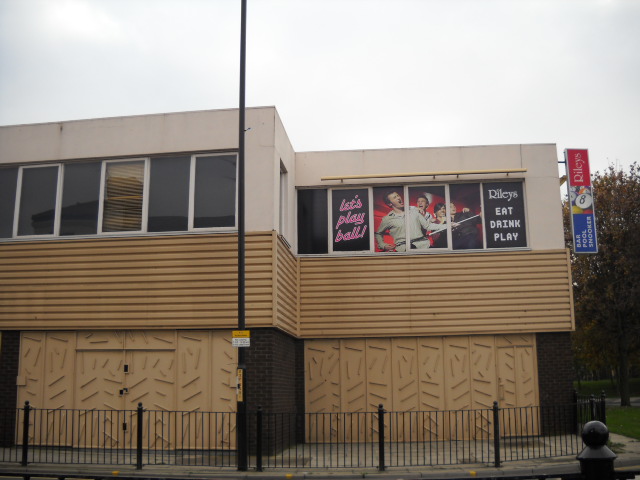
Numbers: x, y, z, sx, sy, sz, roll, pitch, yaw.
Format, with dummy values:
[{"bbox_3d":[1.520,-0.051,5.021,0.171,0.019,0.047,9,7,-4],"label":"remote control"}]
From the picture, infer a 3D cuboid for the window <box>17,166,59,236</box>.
[{"bbox_3d":[-5.940,-0.810,14.785,0.865,1.518,0.100,-2,-12,6],"label":"window"}]

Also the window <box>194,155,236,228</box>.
[{"bbox_3d":[-2.141,-0.986,14.327,0.875,1.538,0.100,-2,-12,6],"label":"window"}]

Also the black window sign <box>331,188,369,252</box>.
[{"bbox_3d":[0.782,-0.529,17.982,0.946,1.654,0.100,-2,-12,7],"label":"black window sign"}]

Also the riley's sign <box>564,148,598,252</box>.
[{"bbox_3d":[6.595,-0.969,17.780,0.551,2.710,0.200,-1,-12,4],"label":"riley's sign"}]

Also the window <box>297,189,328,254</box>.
[{"bbox_3d":[-0.170,-0.450,17.076,0.735,1.638,0.100,-2,-12,6],"label":"window"}]

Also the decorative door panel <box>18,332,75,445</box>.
[{"bbox_3d":[-5.704,3.080,14.667,1.240,2.288,0.100,-2,-12,7],"label":"decorative door panel"}]

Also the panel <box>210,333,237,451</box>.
[{"bbox_3d":[-1.918,3.037,14.215,0.590,2.324,0.100,-2,-12,7],"label":"panel"}]

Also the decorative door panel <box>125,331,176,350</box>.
[{"bbox_3d":[-3.535,2.109,14.612,1.104,0.380,0.100,-2,-12,7],"label":"decorative door panel"}]

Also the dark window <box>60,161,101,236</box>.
[{"bbox_3d":[-5.273,-0.917,15.474,0.916,1.656,0.100,-2,-12,7],"label":"dark window"}]

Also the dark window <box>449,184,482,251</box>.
[{"bbox_3d":[3.484,-0.550,16.700,0.721,1.633,0.100,-2,-12,6],"label":"dark window"}]

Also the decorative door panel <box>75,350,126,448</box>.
[{"bbox_3d":[-4.322,3.130,13.788,1.081,1.935,0.080,-2,-12,6],"label":"decorative door panel"}]

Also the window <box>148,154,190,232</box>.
[{"bbox_3d":[-3.103,-0.929,14.428,0.870,1.590,0.100,-2,-12,6],"label":"window"}]

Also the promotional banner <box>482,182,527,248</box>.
[{"bbox_3d":[4.616,-0.636,17.537,1.002,1.705,0.100,-2,-12,7],"label":"promotional banner"}]

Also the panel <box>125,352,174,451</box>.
[{"bbox_3d":[-3.305,3.106,13.659,1.031,1.924,0.080,-2,-12,6],"label":"panel"}]

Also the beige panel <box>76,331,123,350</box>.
[{"bbox_3d":[-4.430,2.030,14.200,1.050,0.400,0.070,-2,-11,7],"label":"beige panel"}]

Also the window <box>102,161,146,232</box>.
[{"bbox_3d":[-4.073,-0.904,14.542,0.879,1.519,0.100,-2,-12,6],"label":"window"}]

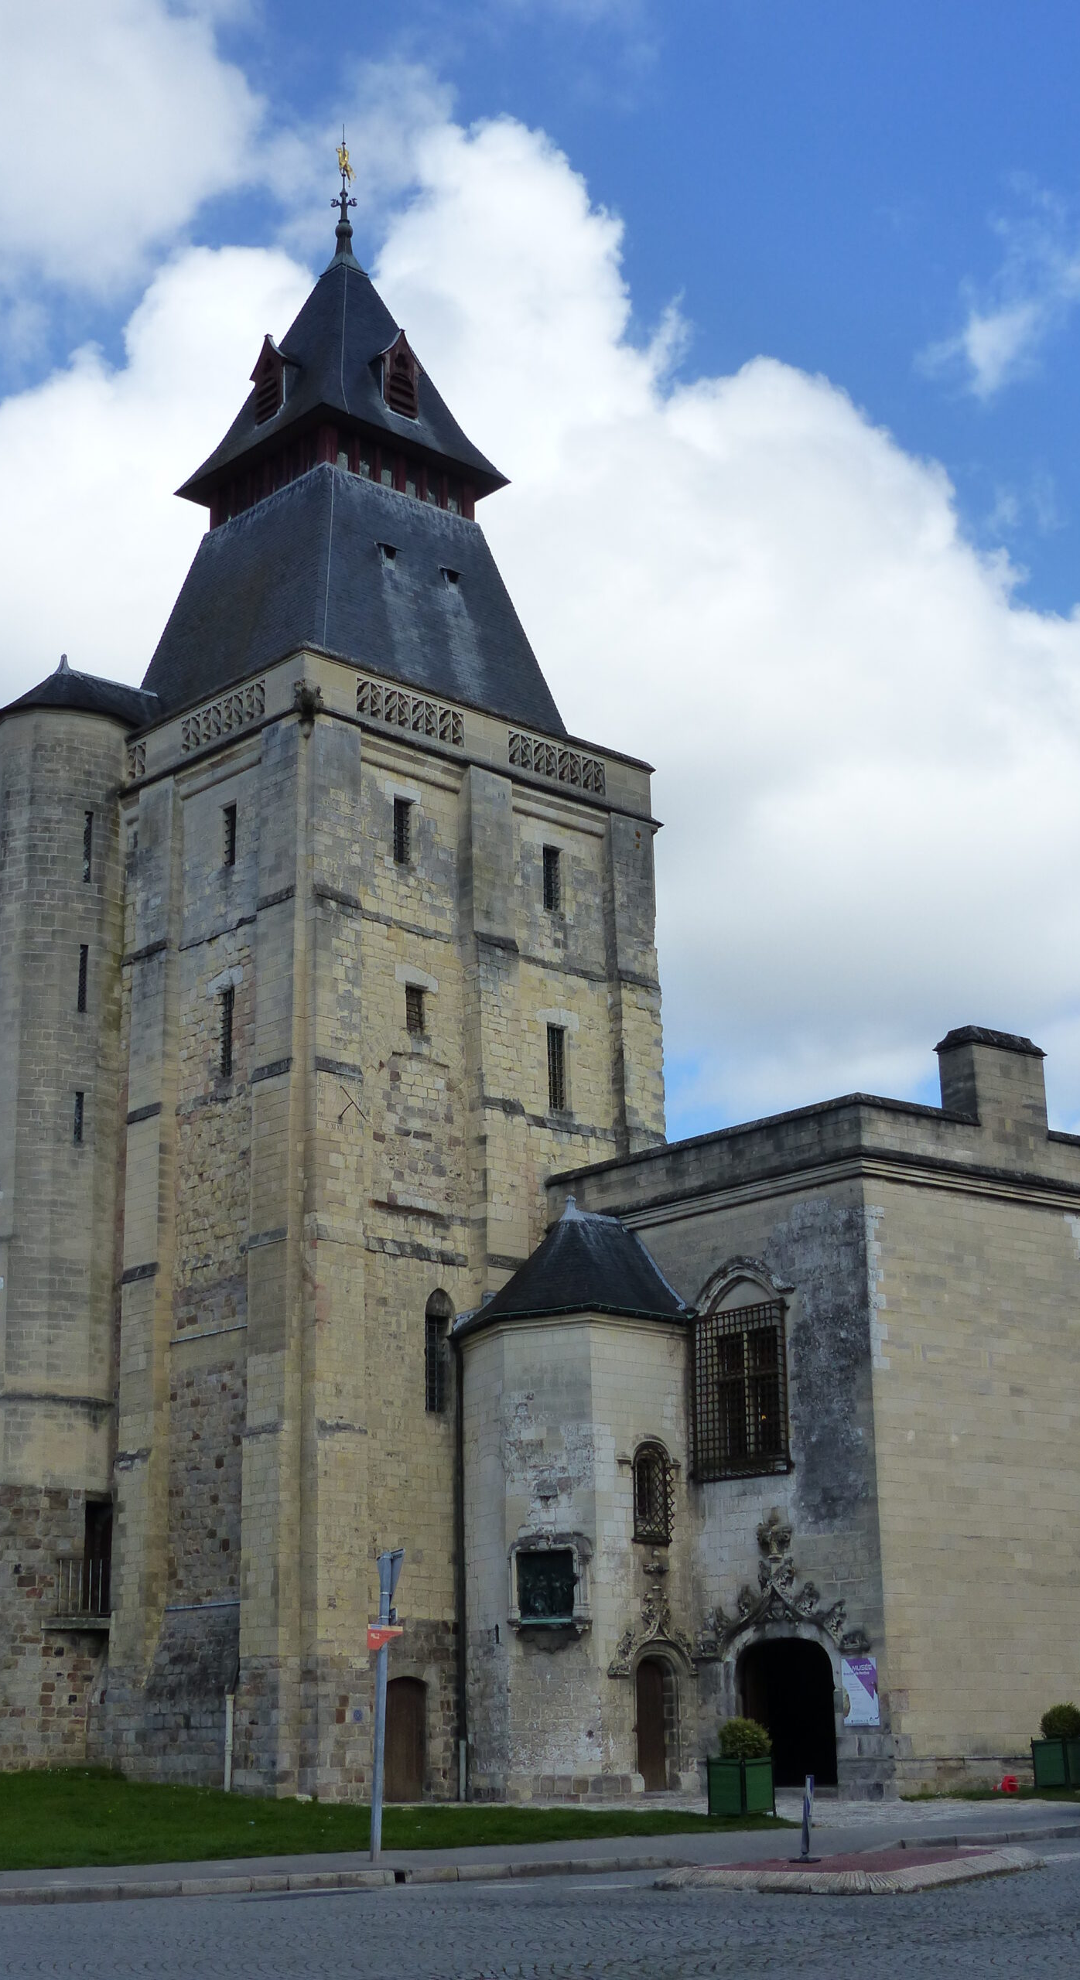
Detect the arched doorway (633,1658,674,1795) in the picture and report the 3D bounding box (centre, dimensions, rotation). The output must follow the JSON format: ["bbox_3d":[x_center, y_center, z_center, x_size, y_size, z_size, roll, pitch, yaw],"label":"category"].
[{"bbox_3d":[2.025,13.259,45.488,0.780,2.347,0.300,13,-22,-38],"label":"arched doorway"}]

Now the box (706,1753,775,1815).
[{"bbox_3d":[2.752,10.912,34.517,0.670,0.780,0.670,14,-22,-41],"label":"box"}]

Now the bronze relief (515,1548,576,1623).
[{"bbox_3d":[0.065,9.790,41.243,1.050,1.130,0.180,-10,-19,31],"label":"bronze relief"}]

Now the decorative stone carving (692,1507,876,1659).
[{"bbox_3d":[4.242,10.669,44.871,0.400,2.380,3.995,13,-22,-38],"label":"decorative stone carving"}]

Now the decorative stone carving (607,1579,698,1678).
[{"bbox_3d":[1.955,10.814,42.691,2.076,1.637,0.270,14,-21,-40],"label":"decorative stone carving"}]

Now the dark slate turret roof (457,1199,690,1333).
[{"bbox_3d":[0.258,4.778,44.142,3.150,2.450,3.950,12,-20,-37],"label":"dark slate turret roof"}]

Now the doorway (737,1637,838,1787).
[{"bbox_3d":[4.140,11.898,41.487,0.400,2.369,2.250,12,-20,-37],"label":"doorway"}]

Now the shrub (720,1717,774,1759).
[{"bbox_3d":[2.836,10.348,34.681,0.739,0.603,0.739,-1,-16,0],"label":"shrub"}]

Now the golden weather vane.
[{"bbox_3d":[-4.531,-18.752,58.254,0.580,2.794,0.420,11,-20,-35],"label":"golden weather vane"}]

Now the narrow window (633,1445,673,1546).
[{"bbox_3d":[1.978,8.678,43.412,0.828,1.737,0.270,14,-21,-40],"label":"narrow window"}]

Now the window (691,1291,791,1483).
[{"bbox_3d":[3.697,7.401,46.570,0.350,3.169,2.185,13,-22,-38],"label":"window"}]

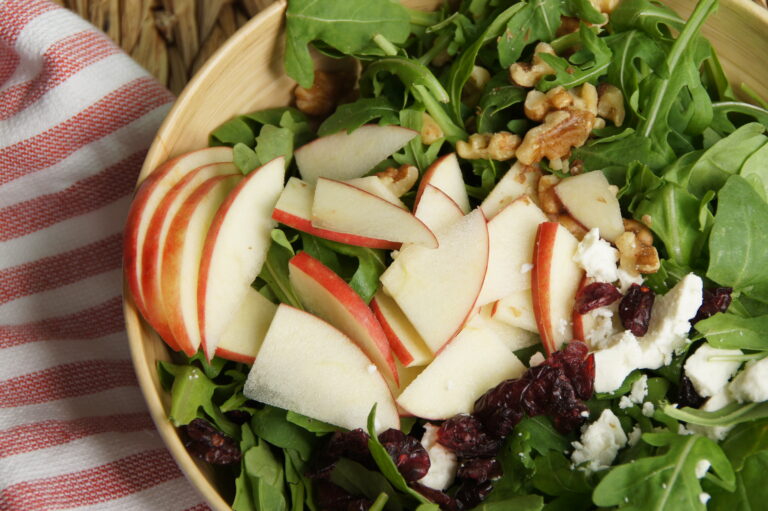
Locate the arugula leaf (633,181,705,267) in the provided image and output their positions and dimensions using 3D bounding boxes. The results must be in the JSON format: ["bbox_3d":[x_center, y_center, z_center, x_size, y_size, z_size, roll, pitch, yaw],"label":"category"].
[{"bbox_3d":[0.096,-0.011,1.079,0.026,0.013,0.028,0,62,0],"label":"arugula leaf"}]

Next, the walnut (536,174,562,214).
[{"bbox_3d":[0.058,-0.021,1.085,0.016,0.011,0.018,0,62,0],"label":"walnut"}]

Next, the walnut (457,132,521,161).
[{"bbox_3d":[0.036,-0.037,1.098,0.021,0.010,0.011,-3,62,-1],"label":"walnut"}]

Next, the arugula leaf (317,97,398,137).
[{"bbox_3d":[-0.009,-0.048,1.109,0.031,0.010,0.019,-13,63,-7],"label":"arugula leaf"}]

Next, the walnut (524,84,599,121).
[{"bbox_3d":[0.058,-0.048,1.040,0.023,0.012,0.015,-8,61,-7],"label":"walnut"}]

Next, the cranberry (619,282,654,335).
[{"bbox_3d":[0.079,0.017,0.997,0.011,0.009,0.015,9,60,2],"label":"cranberry"}]

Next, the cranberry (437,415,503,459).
[{"bbox_3d":[0.026,0.055,0.979,0.019,0.010,0.013,12,60,4],"label":"cranberry"}]

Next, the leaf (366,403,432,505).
[{"bbox_3d":[0.004,0.061,0.973,0.010,0.009,0.036,-21,63,-14],"label":"leaf"}]

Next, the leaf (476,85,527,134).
[{"bbox_3d":[0.041,-0.051,1.113,0.020,0.012,0.016,-27,65,-14],"label":"leaf"}]

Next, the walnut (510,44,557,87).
[{"bbox_3d":[0.049,-0.062,1.048,0.017,0.011,0.012,-38,69,-21],"label":"walnut"}]

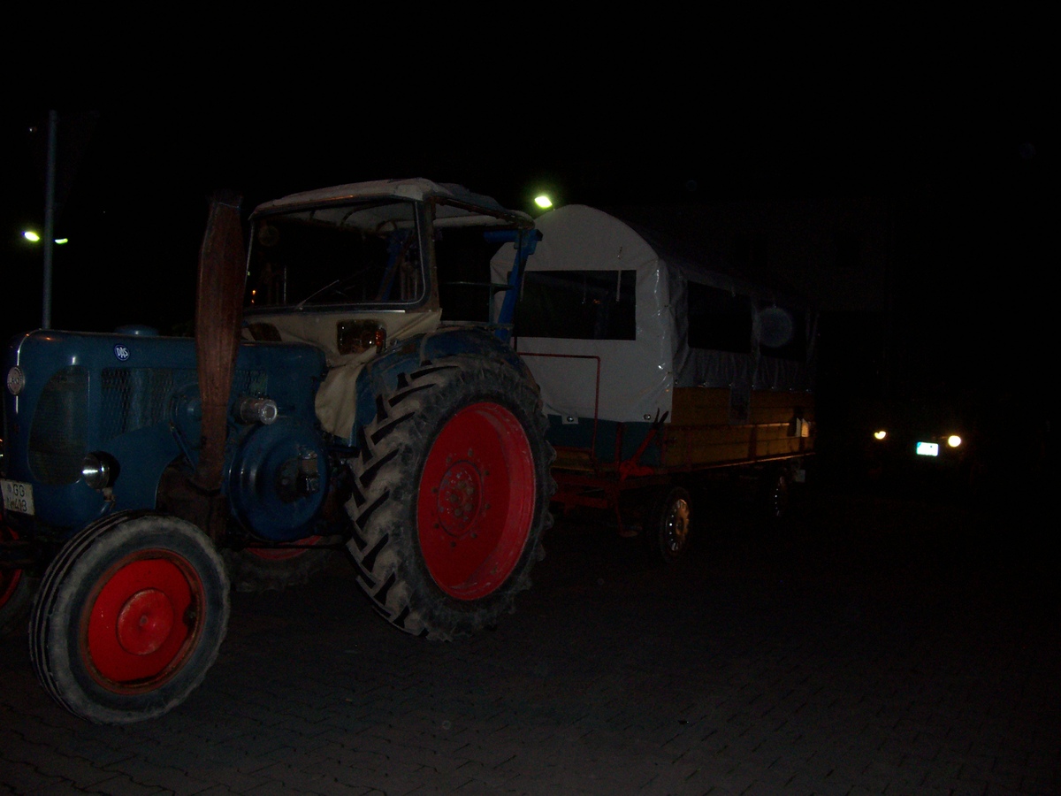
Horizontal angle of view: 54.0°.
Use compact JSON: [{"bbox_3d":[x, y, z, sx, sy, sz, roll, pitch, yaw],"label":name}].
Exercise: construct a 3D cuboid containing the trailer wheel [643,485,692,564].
[{"bbox_3d":[1.092,1.011,8.300,0.155,0.630,0.630,1,0,32],"label":"trailer wheel"}]

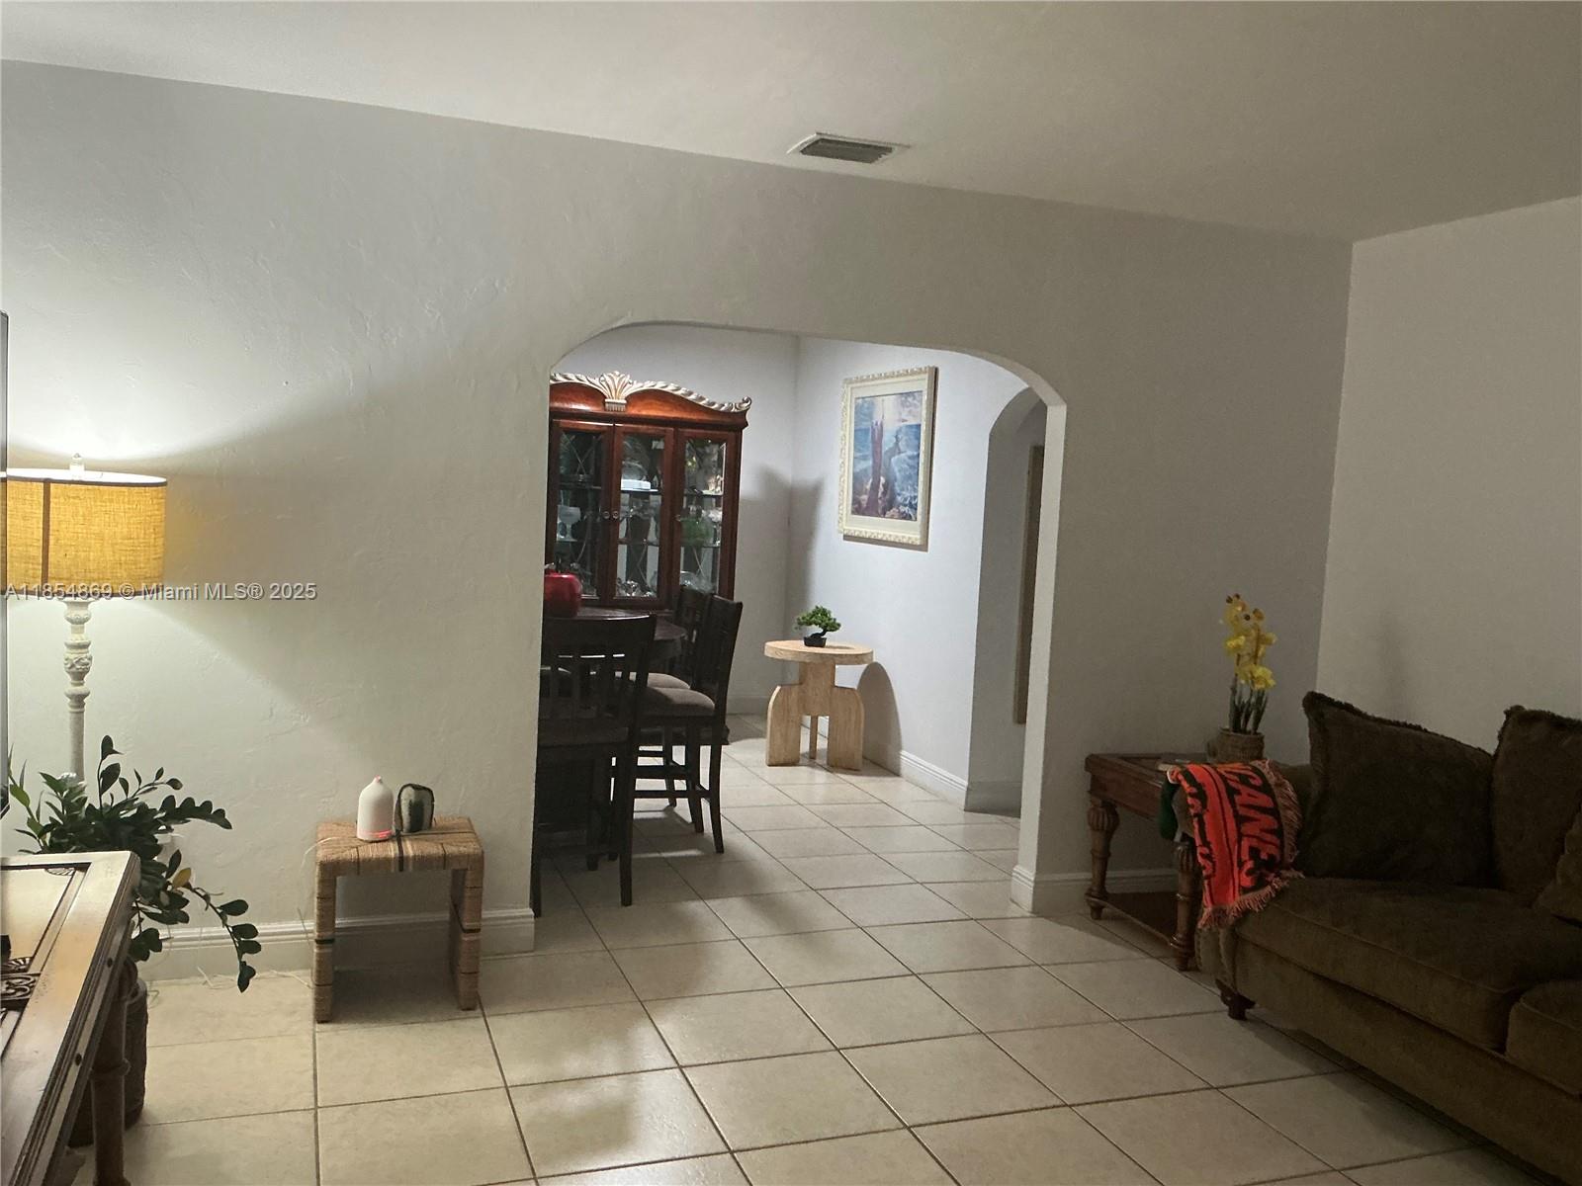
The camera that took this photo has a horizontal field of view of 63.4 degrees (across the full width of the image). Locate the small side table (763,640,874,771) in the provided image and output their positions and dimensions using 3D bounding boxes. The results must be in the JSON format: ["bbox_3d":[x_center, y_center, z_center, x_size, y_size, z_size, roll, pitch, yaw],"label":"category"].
[{"bbox_3d":[0.144,0.623,7.084,0.548,0.647,0.548,3,4,0],"label":"small side table"}]

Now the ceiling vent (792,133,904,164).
[{"bbox_3d":[0.171,-1.329,3.865,0.294,0.017,0.249,1,4,-20],"label":"ceiling vent"}]

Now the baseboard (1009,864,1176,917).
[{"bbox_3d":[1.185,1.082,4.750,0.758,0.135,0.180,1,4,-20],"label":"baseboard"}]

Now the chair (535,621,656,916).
[{"bbox_3d":[-0.790,0.565,4.579,0.420,1.026,0.546,1,5,-26],"label":"chair"}]

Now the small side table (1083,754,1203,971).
[{"bbox_3d":[1.470,0.908,4.425,0.714,0.580,0.619,1,4,-20],"label":"small side table"}]

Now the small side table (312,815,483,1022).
[{"bbox_3d":[-1.095,0.898,3.562,0.441,0.449,0.330,1,4,-20],"label":"small side table"}]

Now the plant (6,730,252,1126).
[{"bbox_3d":[-1.474,0.734,2.806,0.582,0.856,0.492,1,5,-28],"label":"plant"}]

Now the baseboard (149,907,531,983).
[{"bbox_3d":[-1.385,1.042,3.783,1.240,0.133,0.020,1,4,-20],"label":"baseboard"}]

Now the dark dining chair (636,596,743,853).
[{"bbox_3d":[-0.527,0.530,5.250,0.546,1.026,0.420,1,4,-20],"label":"dark dining chair"}]

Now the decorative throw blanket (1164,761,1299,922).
[{"bbox_3d":[1.331,0.730,3.785,0.334,0.428,0.364,1,4,-20],"label":"decorative throw blanket"}]

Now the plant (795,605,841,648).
[{"bbox_3d":[0.143,0.188,6.993,0.244,0.227,0.180,3,4,1],"label":"plant"}]

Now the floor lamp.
[{"bbox_3d":[-1.845,0.382,3.301,0.403,1.472,0.403,1,4,-20],"label":"floor lamp"}]

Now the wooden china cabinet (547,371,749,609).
[{"bbox_3d":[-1.151,-0.263,7.867,1.703,2.153,0.449,1,4,-20],"label":"wooden china cabinet"}]

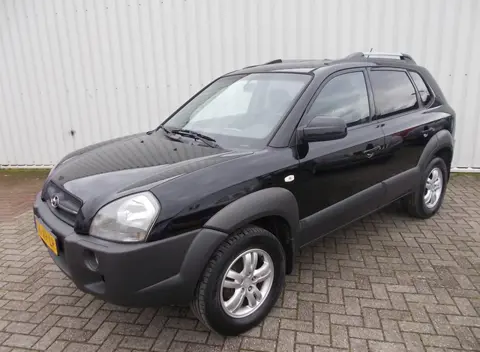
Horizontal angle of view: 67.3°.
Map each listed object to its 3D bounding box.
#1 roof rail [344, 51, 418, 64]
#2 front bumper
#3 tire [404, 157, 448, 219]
[{"bbox_3d":[1.345,-1.091,3.368,1.330,0.110,0.065,-15,20,-38],"label":"roof rail"},{"bbox_3d":[-0.917,0.403,2.464,0.670,0.550,1.800,-15,20,-38],"label":"front bumper"},{"bbox_3d":[1.996,0.109,3.896,0.680,0.680,0.225,-15,20,-38],"label":"tire"}]

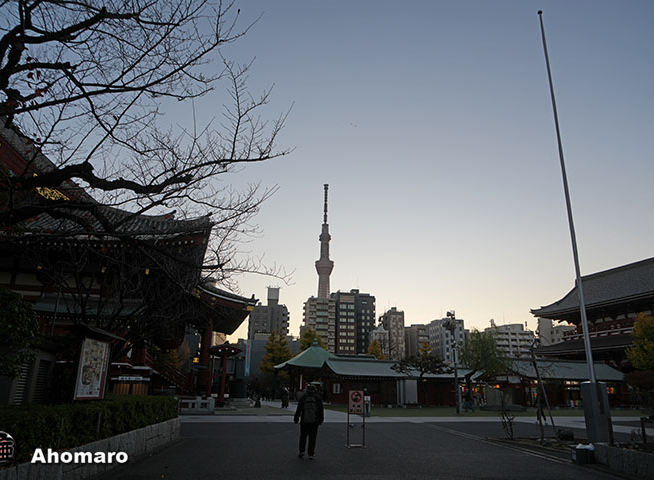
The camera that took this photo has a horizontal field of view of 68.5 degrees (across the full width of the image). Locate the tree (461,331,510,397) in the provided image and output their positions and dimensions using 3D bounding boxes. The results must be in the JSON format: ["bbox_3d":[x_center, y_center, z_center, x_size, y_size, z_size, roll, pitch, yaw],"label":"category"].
[{"bbox_3d":[14.161,11.528,43.020,4.700,6.900,4.500,1,-17,0],"label":"tree"}]

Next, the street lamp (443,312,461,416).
[{"bbox_3d":[9.345,9.079,35.887,1.100,7.350,0.850,1,-17,0],"label":"street lamp"}]

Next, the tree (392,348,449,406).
[{"bbox_3d":[8.529,12.426,43.783,5.000,5.300,4.600,1,-17,0],"label":"tree"}]

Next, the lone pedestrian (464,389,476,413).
[{"bbox_3d":[10.756,12.223,36.550,0.550,1.690,0.600,1,-17,0],"label":"lone pedestrian"}]

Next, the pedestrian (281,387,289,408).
[{"bbox_3d":[-3.225,12.328,37.747,0.550,1.670,0.420,1,-17,0],"label":"pedestrian"}]

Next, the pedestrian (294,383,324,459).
[{"bbox_3d":[-0.411,4.359,11.650,0.660,1.690,0.480,2,-17,-2],"label":"pedestrian"}]

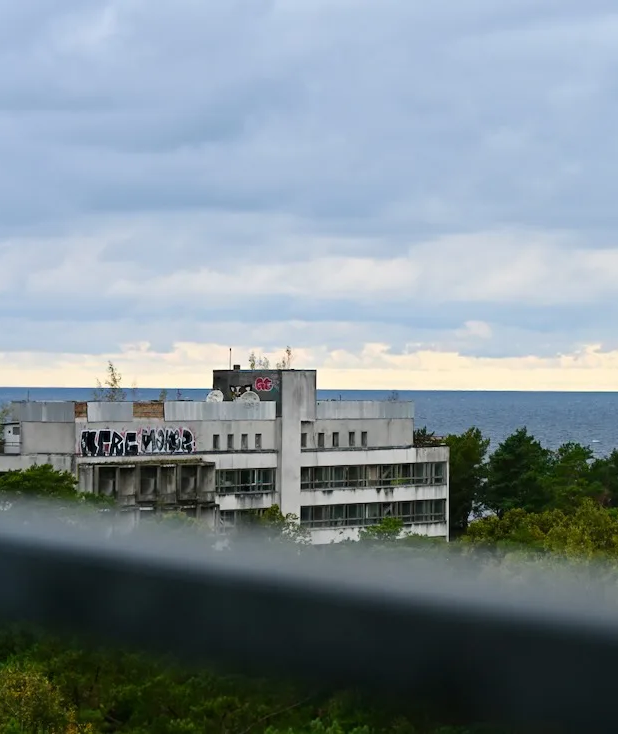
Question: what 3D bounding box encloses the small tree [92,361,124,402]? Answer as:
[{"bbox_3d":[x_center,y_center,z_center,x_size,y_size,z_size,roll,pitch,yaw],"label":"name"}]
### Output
[{"bbox_3d":[-15.620,1.253,335.000,2.450,3.550,2.300,0,0,-3],"label":"small tree"}]

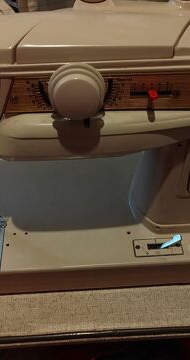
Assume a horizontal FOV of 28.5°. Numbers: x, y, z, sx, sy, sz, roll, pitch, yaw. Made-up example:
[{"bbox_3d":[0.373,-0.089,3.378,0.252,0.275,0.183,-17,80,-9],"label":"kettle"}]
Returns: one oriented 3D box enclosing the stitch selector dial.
[{"bbox_3d":[-0.013,-0.064,0.269,0.041,0.041,0.025,-2,42,-4],"label":"stitch selector dial"}]

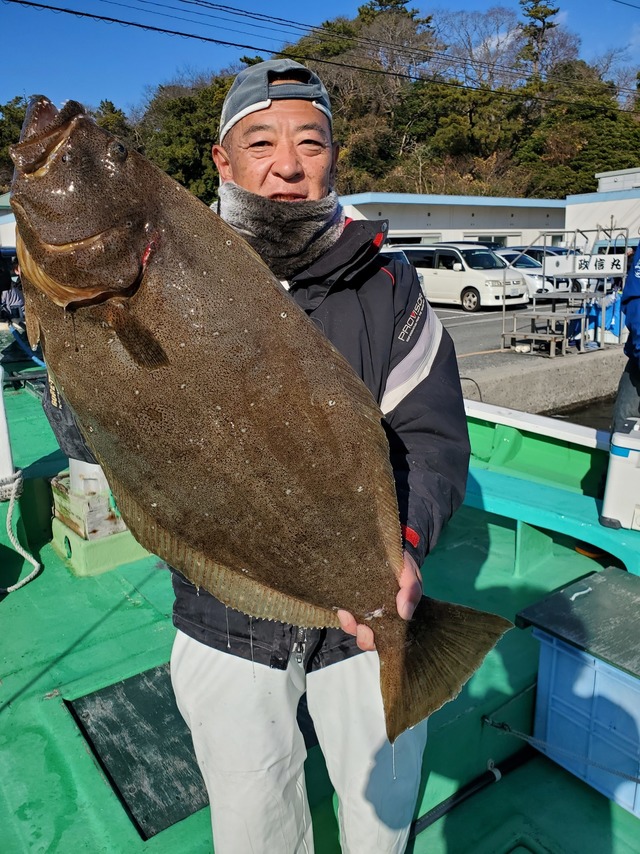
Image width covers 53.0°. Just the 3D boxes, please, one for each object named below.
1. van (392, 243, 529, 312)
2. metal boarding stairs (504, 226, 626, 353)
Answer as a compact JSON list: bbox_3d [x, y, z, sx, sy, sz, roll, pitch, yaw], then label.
[{"bbox_3d":[3.958,-4.469,19.058,1.700,1.840,4.650,-11,17,-32],"label":"van"},{"bbox_3d":[4.030,-2.245,10.570,1.740,1.880,0.990,-11,17,-31],"label":"metal boarding stairs"}]

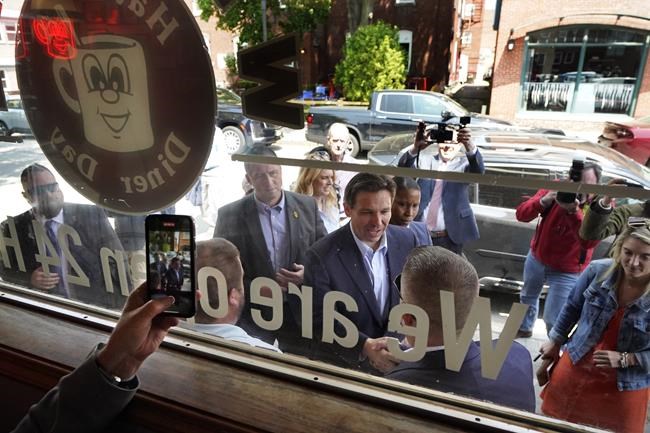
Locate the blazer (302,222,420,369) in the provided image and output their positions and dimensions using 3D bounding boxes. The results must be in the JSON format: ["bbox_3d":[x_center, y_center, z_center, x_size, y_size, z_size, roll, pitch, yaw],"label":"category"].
[{"bbox_3d":[0.160,0.417,1.909,0.550,0.770,0.380,-11,22,-28],"label":"blazer"}]

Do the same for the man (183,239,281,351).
[{"bbox_3d":[-0.340,0.846,1.626,0.550,1.680,0.420,7,21,19],"label":"man"}]

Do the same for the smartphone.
[{"bbox_3d":[-0.231,0.073,0.650,0.073,0.151,0.009,-1,5,14],"label":"smartphone"}]

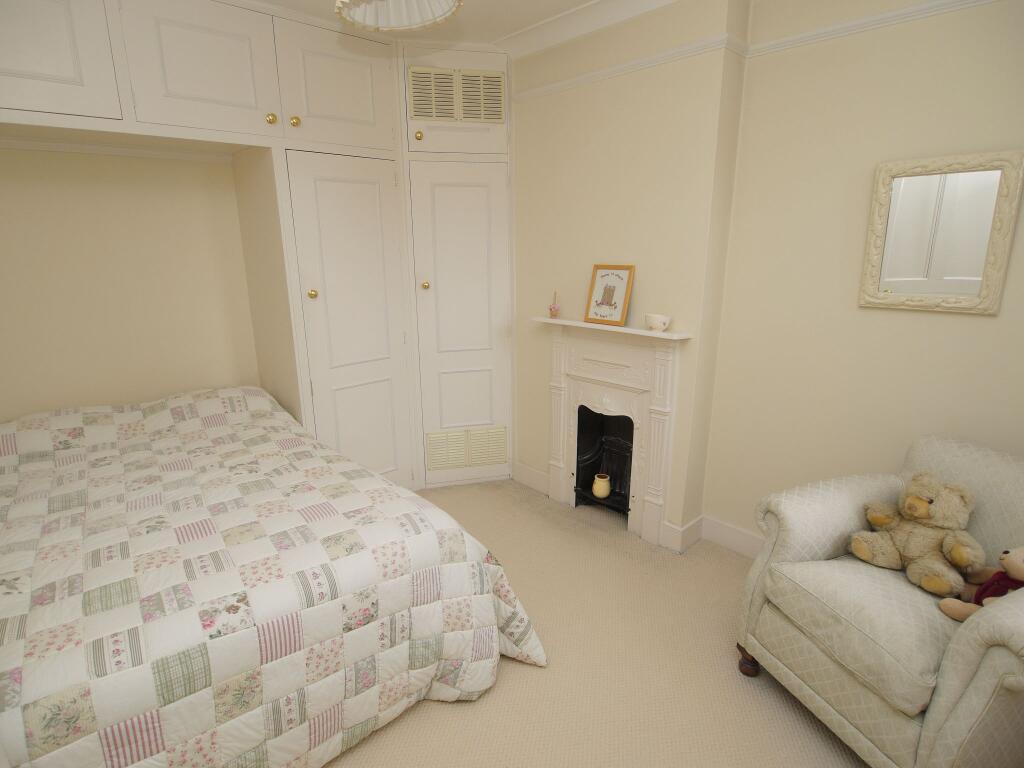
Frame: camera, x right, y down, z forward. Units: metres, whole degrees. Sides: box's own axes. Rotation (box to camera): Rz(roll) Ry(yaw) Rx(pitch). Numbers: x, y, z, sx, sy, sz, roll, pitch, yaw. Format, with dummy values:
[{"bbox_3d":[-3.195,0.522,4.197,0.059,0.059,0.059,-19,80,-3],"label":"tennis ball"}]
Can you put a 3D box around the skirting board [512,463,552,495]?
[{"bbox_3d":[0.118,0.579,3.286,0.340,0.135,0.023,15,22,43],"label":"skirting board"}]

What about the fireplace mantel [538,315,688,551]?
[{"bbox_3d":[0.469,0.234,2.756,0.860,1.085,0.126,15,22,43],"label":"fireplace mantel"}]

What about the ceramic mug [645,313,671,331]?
[{"bbox_3d":[0.659,-0.268,2.406,0.107,0.072,0.101,15,22,43],"label":"ceramic mug"}]

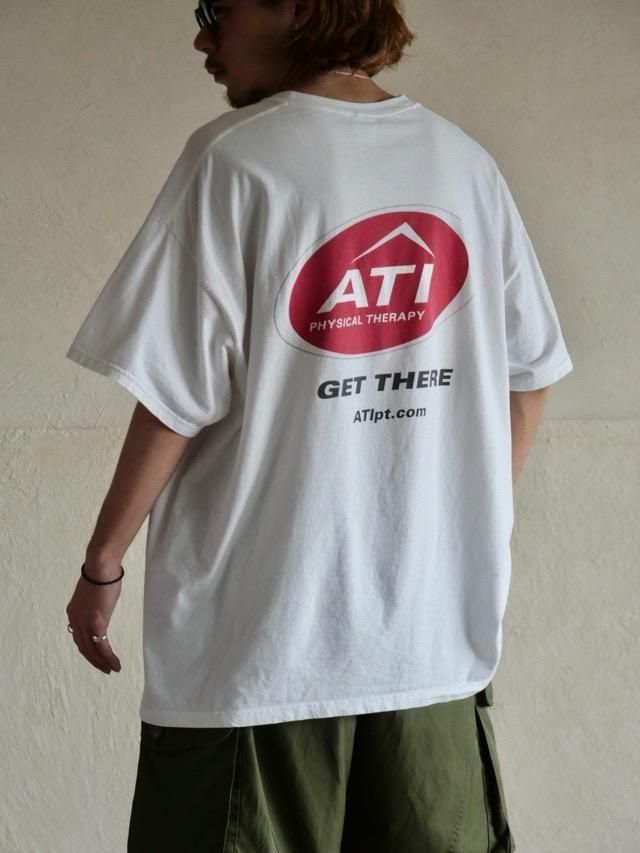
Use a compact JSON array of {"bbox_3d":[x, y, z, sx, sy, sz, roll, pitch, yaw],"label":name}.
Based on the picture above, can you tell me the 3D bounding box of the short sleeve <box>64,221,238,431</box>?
[{"bbox_3d":[-0.205,-0.120,2.880,0.170,0.265,0.190,-2,4,-27],"label":"short sleeve"}]

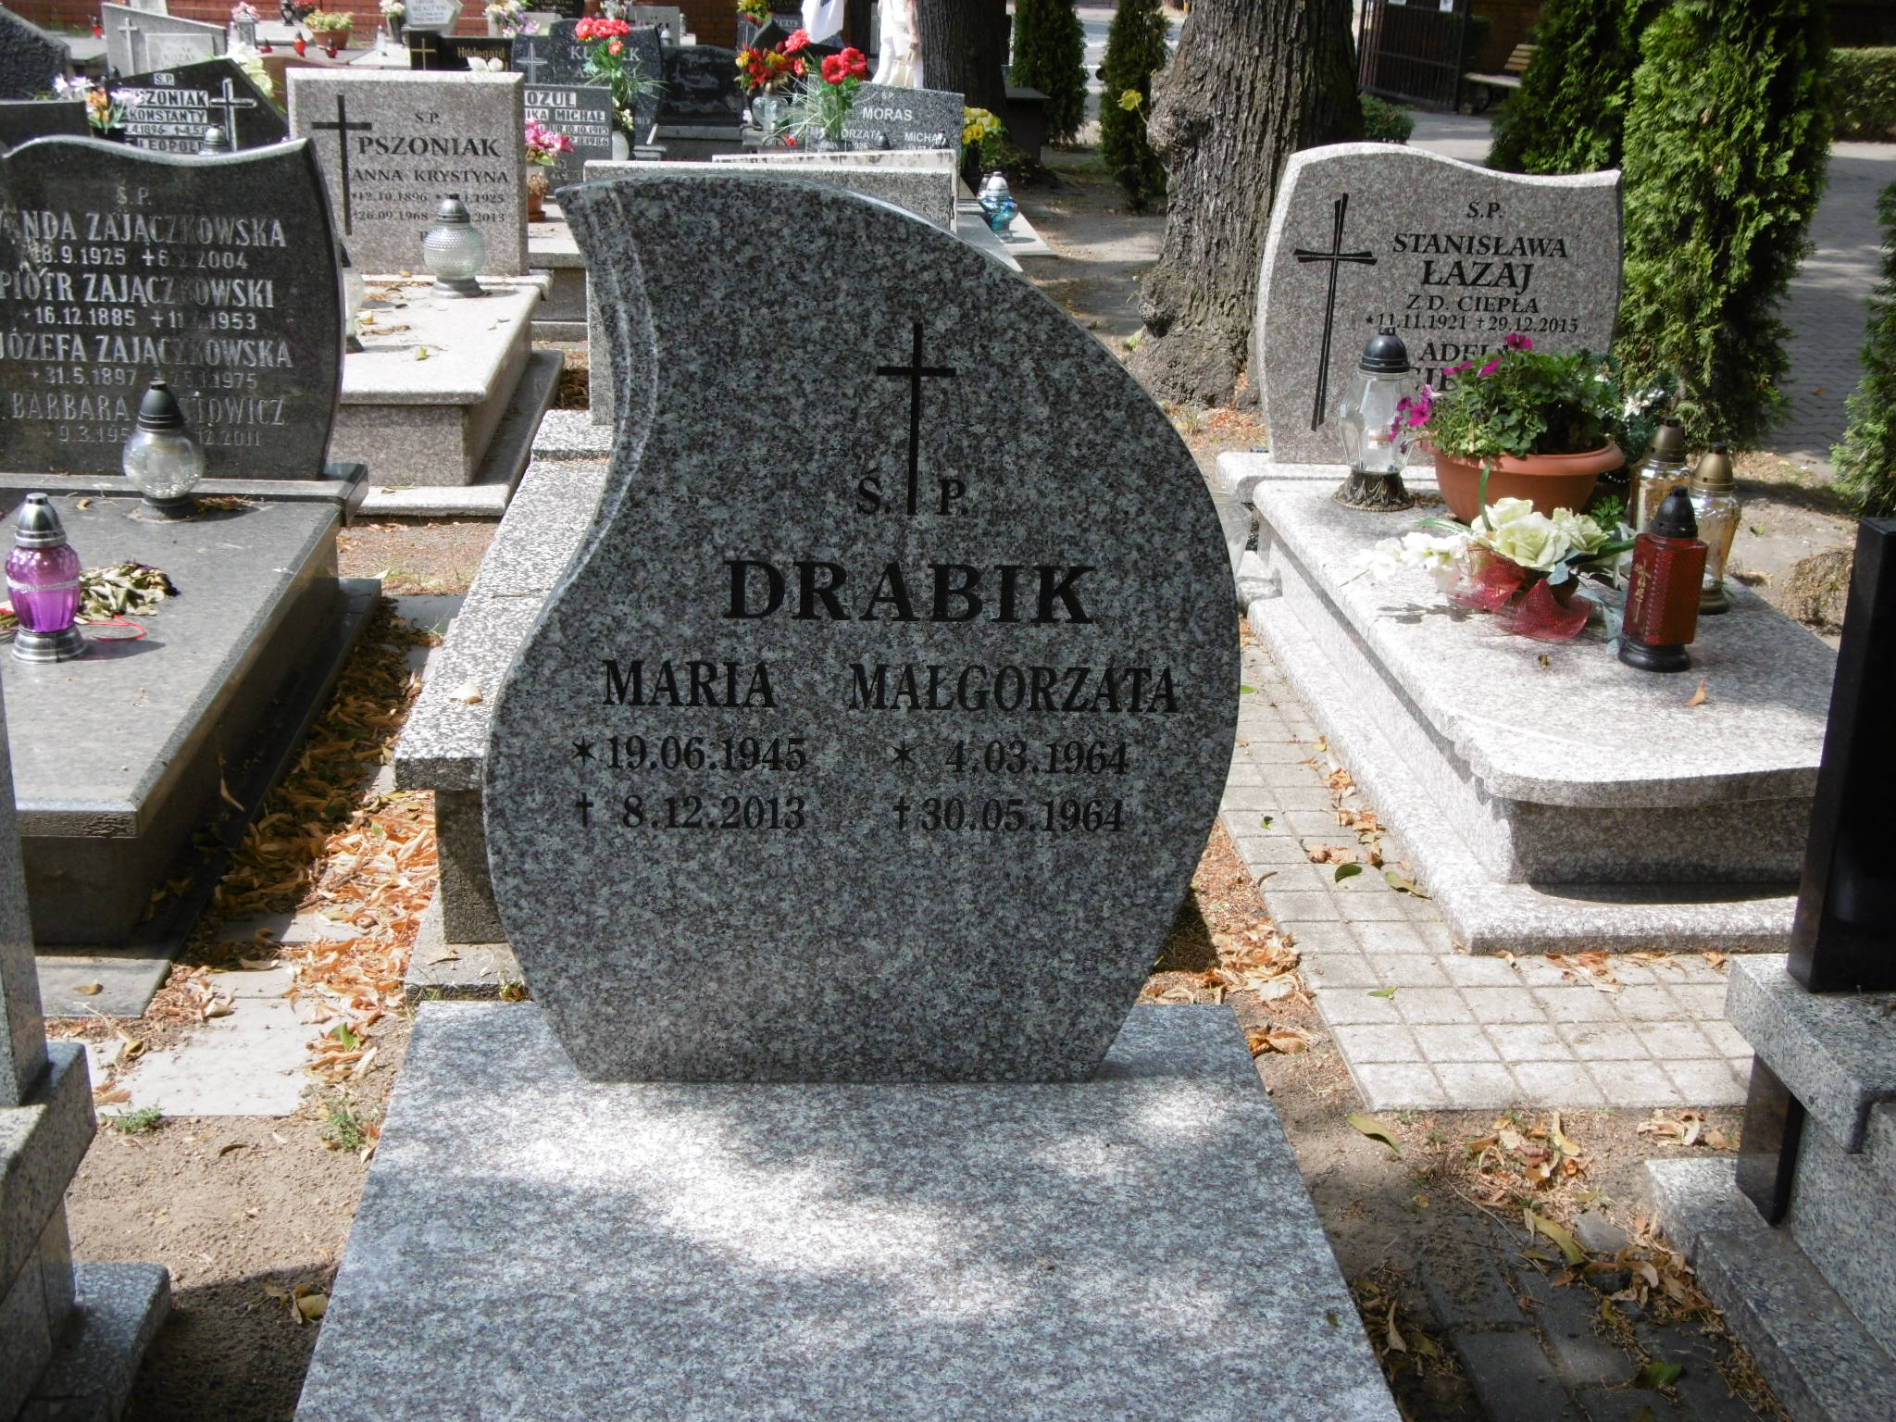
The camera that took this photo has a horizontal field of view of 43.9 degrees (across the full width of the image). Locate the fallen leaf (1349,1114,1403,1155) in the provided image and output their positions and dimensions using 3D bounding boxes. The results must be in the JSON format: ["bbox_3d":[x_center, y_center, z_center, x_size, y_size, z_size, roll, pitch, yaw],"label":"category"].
[{"bbox_3d":[0.525,0.516,2.894,0.024,0.014,0.085,-9,22,-28],"label":"fallen leaf"}]

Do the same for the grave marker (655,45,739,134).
[{"bbox_3d":[-1.288,-3.177,11.996,0.516,0.412,0.100,0,19,-4],"label":"grave marker"}]

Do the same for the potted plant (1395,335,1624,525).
[{"bbox_3d":[1.153,-0.574,4.813,0.450,0.371,0.390,0,20,-6],"label":"potted plant"}]

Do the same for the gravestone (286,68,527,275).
[{"bbox_3d":[-1.639,-1.652,7.205,0.690,0.608,0.090,0,19,-4],"label":"gravestone"}]

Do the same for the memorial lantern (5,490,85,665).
[{"bbox_3d":[-1.375,-0.206,3.567,0.124,0.245,0.124,1,20,-4],"label":"memorial lantern"}]

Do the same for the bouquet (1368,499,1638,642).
[{"bbox_3d":[1.003,-0.282,4.254,0.470,0.195,0.320,0,20,-6],"label":"bouquet"}]

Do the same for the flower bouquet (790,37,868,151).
[{"bbox_3d":[-0.513,-2.626,10.000,0.340,0.470,0.300,1,20,-4],"label":"flower bouquet"}]

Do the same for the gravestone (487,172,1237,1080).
[{"bbox_3d":[-0.079,-0.057,2.267,0.718,0.901,0.066,1,20,-4],"label":"gravestone"}]

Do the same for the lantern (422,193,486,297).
[{"bbox_3d":[-1.389,-1.315,6.611,0.183,0.260,0.183,1,20,-5],"label":"lantern"}]

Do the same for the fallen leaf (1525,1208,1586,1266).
[{"bbox_3d":[0.691,0.591,2.667,0.026,0.018,0.100,-4,20,-15],"label":"fallen leaf"}]

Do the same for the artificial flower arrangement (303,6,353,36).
[{"bbox_3d":[-3.948,-4.387,15.000,0.320,0.170,0.280,1,20,-4],"label":"artificial flower arrangement"}]

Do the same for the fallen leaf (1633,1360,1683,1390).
[{"bbox_3d":[0.733,0.681,2.427,0.058,0.014,0.036,-10,24,-30],"label":"fallen leaf"}]

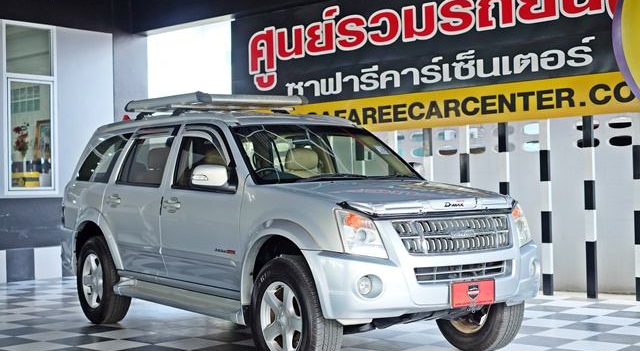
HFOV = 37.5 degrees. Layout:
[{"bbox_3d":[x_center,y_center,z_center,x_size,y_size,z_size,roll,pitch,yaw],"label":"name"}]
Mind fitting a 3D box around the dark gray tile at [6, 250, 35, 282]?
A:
[{"bbox_3d":[-3.796,1.141,11.966,0.020,0.400,0.400,-1,-1,41],"label":"dark gray tile"}]

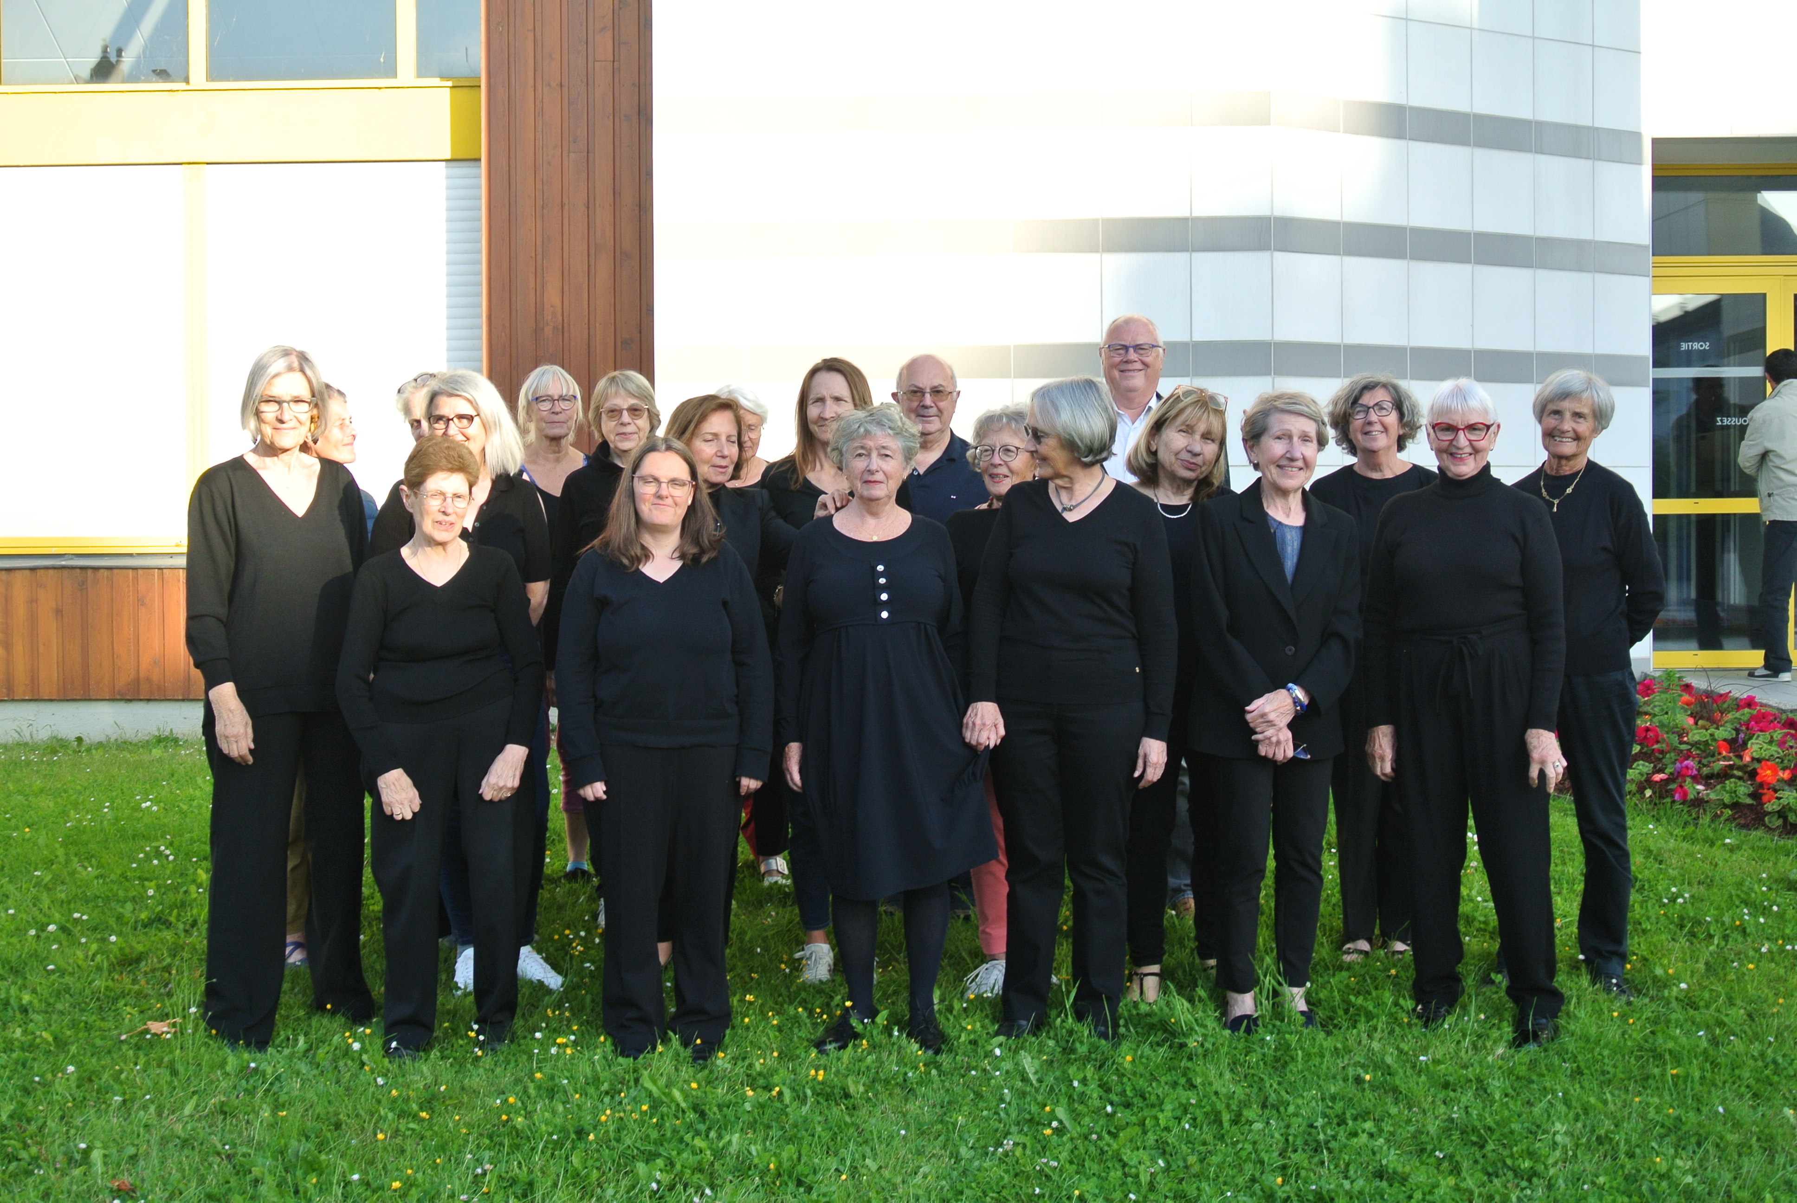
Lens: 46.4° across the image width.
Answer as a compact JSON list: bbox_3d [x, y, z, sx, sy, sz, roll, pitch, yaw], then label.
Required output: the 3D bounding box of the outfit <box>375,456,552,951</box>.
[{"bbox_3d":[-1.168,0.284,5.580,0.480,1.269,0.300,-1,2,-14],"label":"outfit"}]

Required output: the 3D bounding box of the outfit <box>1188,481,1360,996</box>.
[{"bbox_3d":[0.930,0.341,5.200,0.420,1.279,0.320,0,2,-3],"label":"outfit"}]

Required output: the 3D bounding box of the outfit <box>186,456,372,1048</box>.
[{"bbox_3d":[-1.510,0.370,5.120,0.460,1.445,0.330,-1,2,-14],"label":"outfit"}]

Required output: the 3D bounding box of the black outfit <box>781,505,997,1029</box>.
[{"bbox_3d":[-0.029,0.411,5.170,0.520,1.250,0.340,-1,2,0],"label":"black outfit"}]

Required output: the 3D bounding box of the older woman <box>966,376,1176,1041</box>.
[{"bbox_3d":[0.434,0.256,5.250,0.520,1.636,0.330,0,2,3],"label":"older woman"}]

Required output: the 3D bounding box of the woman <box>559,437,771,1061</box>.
[{"bbox_3d":[-0.577,0.350,5.180,0.520,1.510,0.330,0,2,-5],"label":"woman"}]

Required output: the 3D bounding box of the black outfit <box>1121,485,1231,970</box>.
[{"bbox_3d":[0.714,0.323,5.420,0.430,1.254,0.300,0,2,-3],"label":"black outfit"}]

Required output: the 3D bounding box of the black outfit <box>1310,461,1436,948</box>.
[{"bbox_3d":[1.377,0.292,6.030,0.440,1.391,0.300,0,2,12],"label":"black outfit"}]

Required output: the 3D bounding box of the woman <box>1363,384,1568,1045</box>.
[{"bbox_3d":[1.420,0.258,5.250,0.500,1.632,0.350,0,2,12],"label":"woman"}]

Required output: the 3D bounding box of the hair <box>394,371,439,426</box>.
[{"bbox_3d":[-1.384,-0.584,6.150,0.190,0.200,0.210,-1,2,-6],"label":"hair"}]

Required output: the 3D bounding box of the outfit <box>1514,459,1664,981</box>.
[{"bbox_3d":[1.826,0.323,5.680,0.480,1.420,0.340,0,3,14],"label":"outfit"}]

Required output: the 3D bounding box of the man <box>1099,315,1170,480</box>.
[{"bbox_3d":[0.725,0.076,6.280,0.550,1.860,0.340,0,2,6],"label":"man"}]

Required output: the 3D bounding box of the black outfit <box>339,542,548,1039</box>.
[{"bbox_3d":[-1.106,0.478,5.070,0.490,1.220,0.320,-1,2,-8],"label":"black outfit"}]

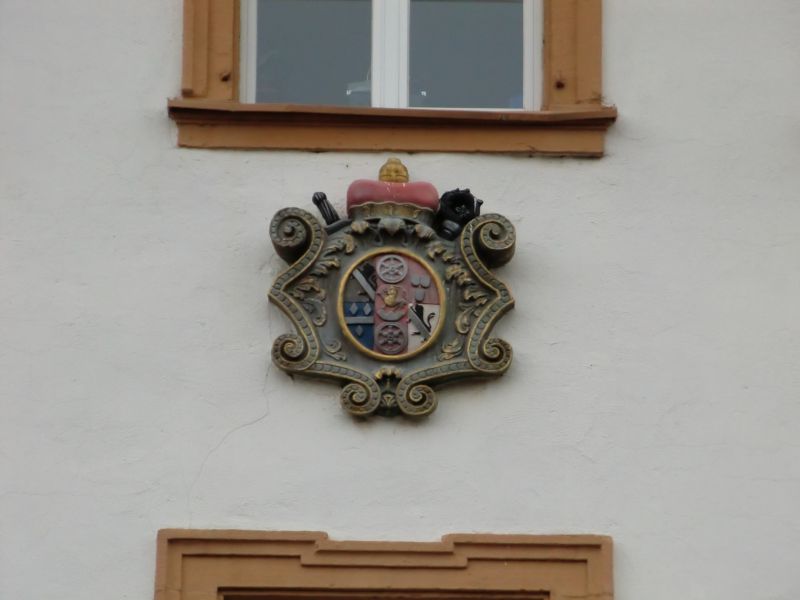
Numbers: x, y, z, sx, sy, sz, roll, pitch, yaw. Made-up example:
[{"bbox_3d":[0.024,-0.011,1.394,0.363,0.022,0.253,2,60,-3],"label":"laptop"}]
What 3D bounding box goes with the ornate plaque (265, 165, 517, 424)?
[{"bbox_3d":[-0.030,-0.044,19.500,0.865,0.940,0.200,1,-18,-2],"label":"ornate plaque"}]

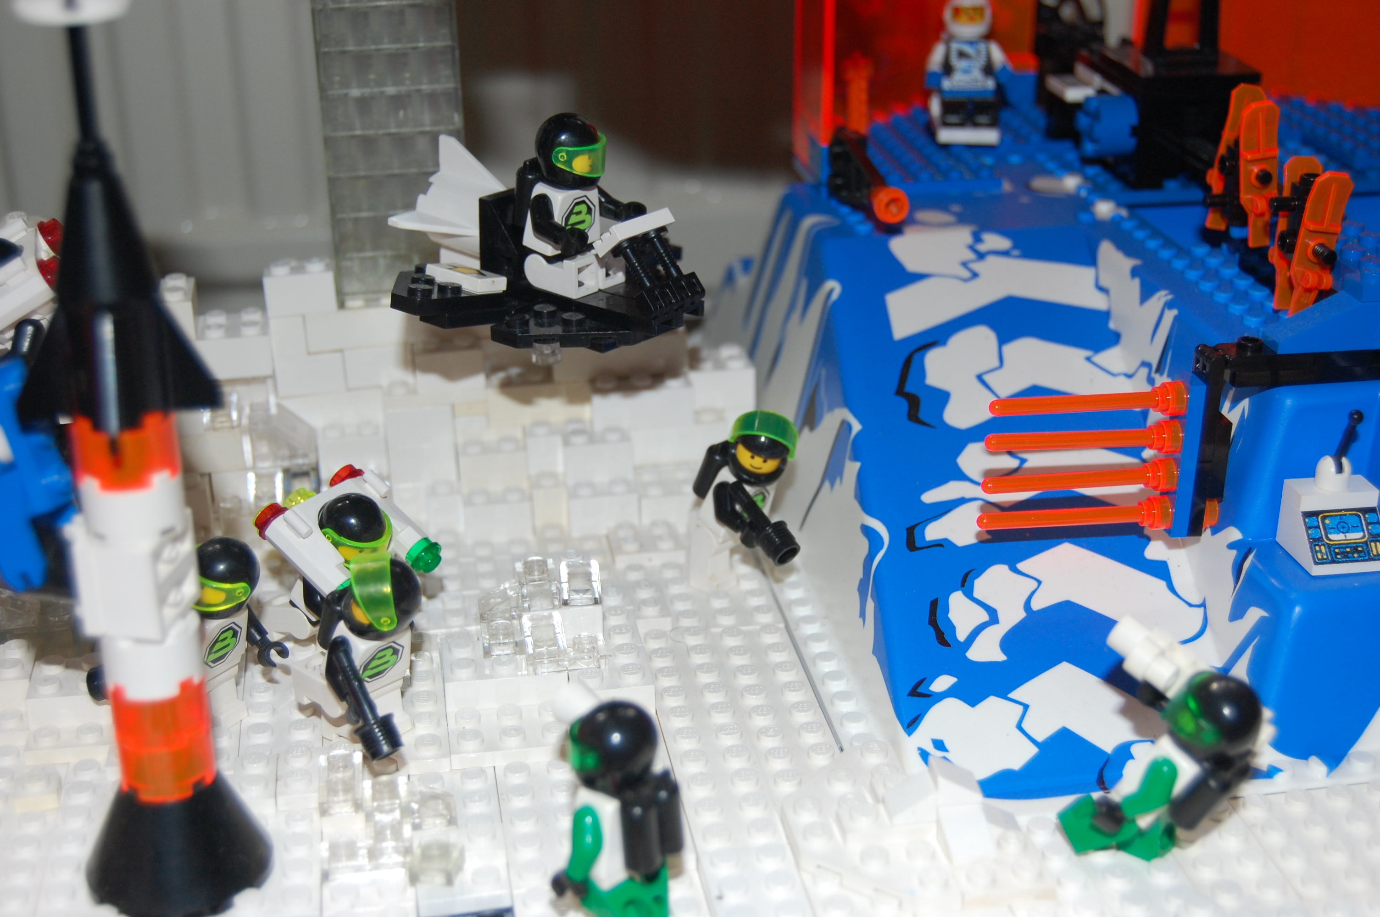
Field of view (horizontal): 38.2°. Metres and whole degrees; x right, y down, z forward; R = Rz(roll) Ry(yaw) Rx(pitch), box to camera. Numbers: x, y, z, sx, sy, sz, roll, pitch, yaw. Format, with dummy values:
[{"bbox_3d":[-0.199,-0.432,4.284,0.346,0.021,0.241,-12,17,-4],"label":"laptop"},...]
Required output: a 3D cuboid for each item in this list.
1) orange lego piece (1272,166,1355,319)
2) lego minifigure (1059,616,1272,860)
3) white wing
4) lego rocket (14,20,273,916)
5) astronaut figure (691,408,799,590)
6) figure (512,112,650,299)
[{"bbox_3d":[0.129,-0.044,0.409,0.008,0.033,0.005,2,23,-11],"label":"orange lego piece"},{"bbox_3d":[0.079,0.048,0.333,0.033,0.037,0.023,5,24,12],"label":"lego minifigure"},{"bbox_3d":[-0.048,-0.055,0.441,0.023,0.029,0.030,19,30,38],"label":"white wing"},{"bbox_3d":[-0.088,0.002,0.313,0.032,0.143,0.032,-4,24,-8],"label":"lego rocket"},{"bbox_3d":[0.011,0.009,0.427,0.023,0.040,0.026,-17,29,-34],"label":"astronaut figure"},{"bbox_3d":[-0.025,-0.055,0.422,0.023,0.035,0.024,19,30,38],"label":"figure"}]

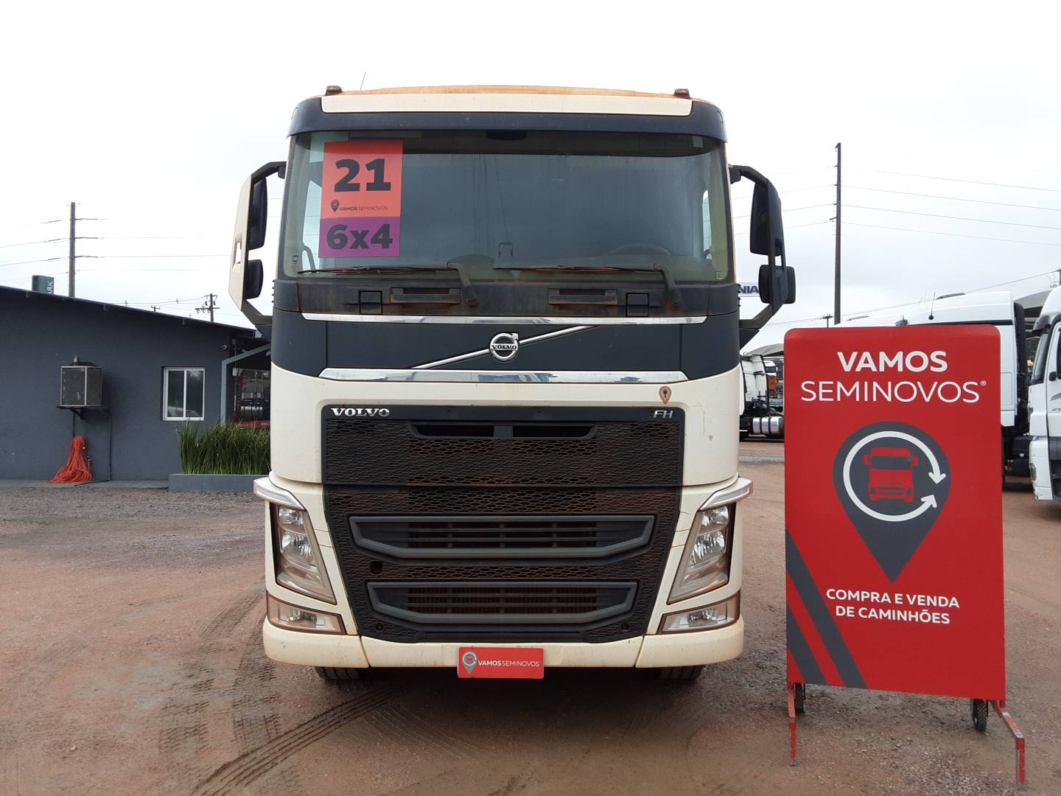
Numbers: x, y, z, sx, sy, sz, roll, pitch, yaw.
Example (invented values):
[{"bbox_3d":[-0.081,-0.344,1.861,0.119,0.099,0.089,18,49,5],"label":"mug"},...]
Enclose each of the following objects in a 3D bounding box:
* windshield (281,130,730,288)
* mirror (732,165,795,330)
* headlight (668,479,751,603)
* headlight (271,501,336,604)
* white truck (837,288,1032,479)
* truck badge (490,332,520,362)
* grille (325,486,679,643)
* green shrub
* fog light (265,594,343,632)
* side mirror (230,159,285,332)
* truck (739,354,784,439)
[{"bbox_3d":[-0.125,-0.955,4.370,2.270,0.790,0.330,0,0,0],"label":"windshield"},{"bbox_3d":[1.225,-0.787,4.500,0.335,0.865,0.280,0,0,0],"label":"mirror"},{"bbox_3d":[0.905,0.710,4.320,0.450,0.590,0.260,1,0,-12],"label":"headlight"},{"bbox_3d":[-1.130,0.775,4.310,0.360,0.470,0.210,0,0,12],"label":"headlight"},{"bbox_3d":[10.460,-0.110,16.750,6.200,3.750,2.500,0,-1,37],"label":"white truck"},{"bbox_3d":[-0.125,-0.246,4.120,0.143,0.143,0.035,0,0,0],"label":"truck badge"},{"bbox_3d":[-0.136,0.797,4.140,1.730,0.755,0.150,0,0,0],"label":"grille"},{"bbox_3d":[-5.780,0.960,16.300,2.000,1.020,0.850,0,0,0],"label":"green shrub"},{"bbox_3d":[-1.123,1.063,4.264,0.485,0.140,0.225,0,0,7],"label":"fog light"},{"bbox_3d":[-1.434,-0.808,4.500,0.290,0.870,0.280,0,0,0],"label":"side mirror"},{"bbox_3d":[10.200,0.090,37.300,6.000,3.800,2.500,0,0,37],"label":"truck"}]

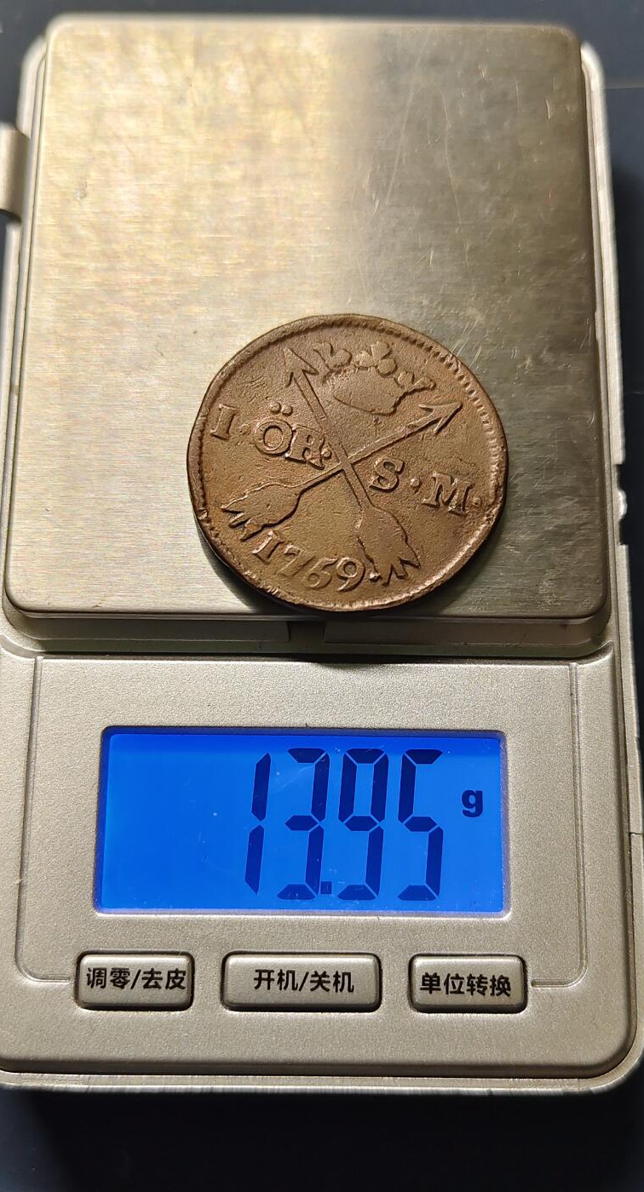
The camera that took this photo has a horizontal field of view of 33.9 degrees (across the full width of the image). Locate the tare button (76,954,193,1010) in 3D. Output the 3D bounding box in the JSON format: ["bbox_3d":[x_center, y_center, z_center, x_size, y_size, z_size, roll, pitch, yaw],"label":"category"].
[{"bbox_3d":[-0.017,0.035,0.096,0.010,0.002,0.004,1,77,-1],"label":"tare button"}]

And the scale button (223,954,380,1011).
[{"bbox_3d":[-0.002,0.035,0.096,0.014,0.002,0.005,1,77,-1],"label":"scale button"}]

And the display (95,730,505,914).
[{"bbox_3d":[-0.002,0.021,0.101,0.038,0.002,0.017,1,77,-1],"label":"display"}]

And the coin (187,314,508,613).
[{"bbox_3d":[0.002,-0.013,0.102,0.030,0.002,0.030,1,77,-1],"label":"coin"}]

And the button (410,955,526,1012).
[{"bbox_3d":[0.013,0.035,0.096,0.010,0.002,0.005,1,77,-1],"label":"button"}]

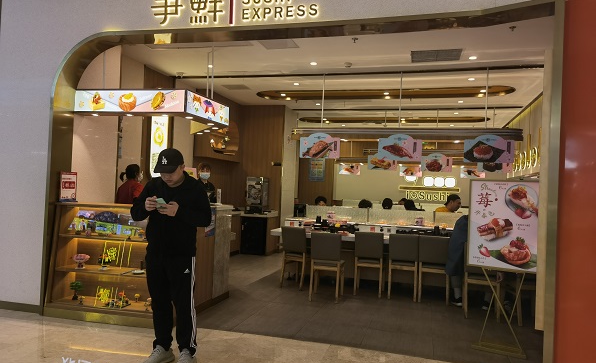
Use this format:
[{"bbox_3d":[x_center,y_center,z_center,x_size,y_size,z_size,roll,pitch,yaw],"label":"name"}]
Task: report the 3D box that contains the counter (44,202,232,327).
[{"bbox_3d":[-1.743,0.855,5.334,1.450,1.150,1.400,2,-1,16],"label":"counter"}]

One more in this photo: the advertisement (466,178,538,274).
[{"bbox_3d":[1.949,0.421,4.417,0.650,0.855,0.040,2,-2,35],"label":"advertisement"}]

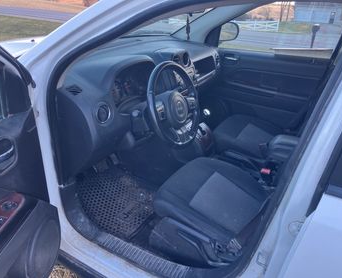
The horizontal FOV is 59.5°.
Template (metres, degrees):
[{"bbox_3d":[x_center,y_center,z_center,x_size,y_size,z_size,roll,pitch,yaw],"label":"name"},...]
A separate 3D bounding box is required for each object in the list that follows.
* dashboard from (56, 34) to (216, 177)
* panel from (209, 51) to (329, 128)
[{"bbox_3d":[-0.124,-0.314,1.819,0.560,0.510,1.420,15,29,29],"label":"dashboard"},{"bbox_3d":[0.677,-0.326,2.165,0.960,0.580,0.120,15,29,29],"label":"panel"}]

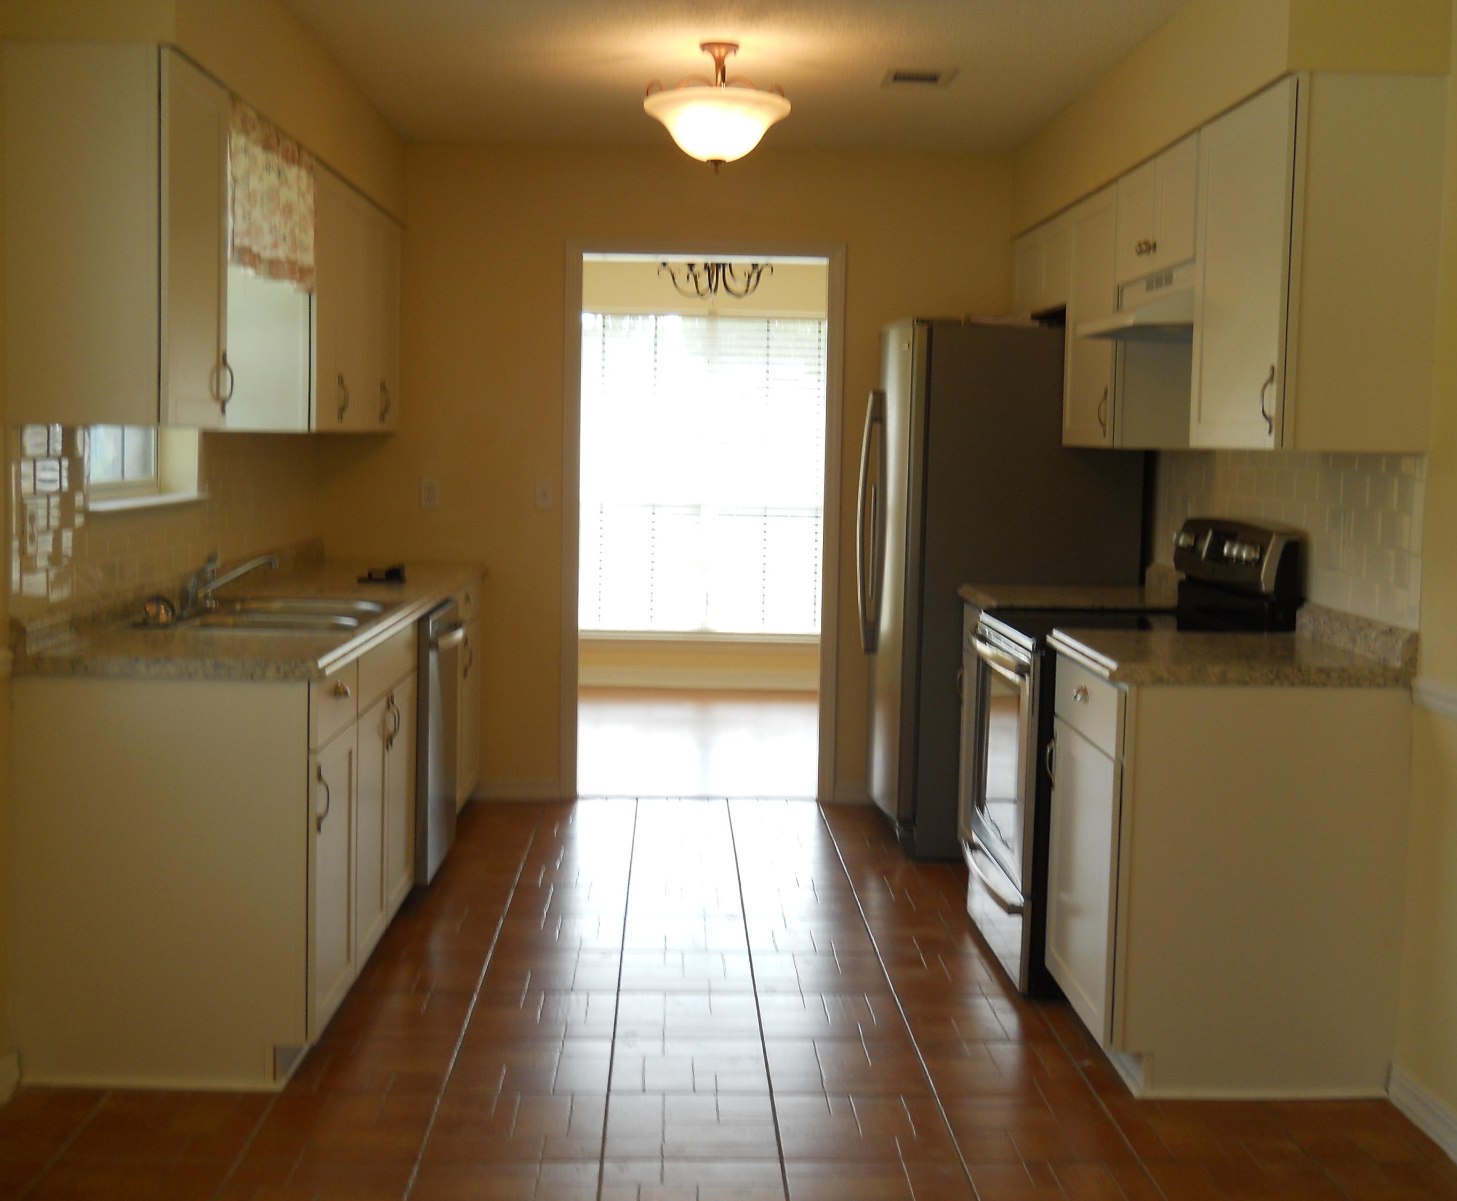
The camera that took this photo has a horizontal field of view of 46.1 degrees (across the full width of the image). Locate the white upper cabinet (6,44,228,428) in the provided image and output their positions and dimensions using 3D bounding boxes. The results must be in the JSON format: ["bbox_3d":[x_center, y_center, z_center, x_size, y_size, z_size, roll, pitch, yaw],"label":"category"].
[{"bbox_3d":[-1.294,-0.752,3.668,0.331,0.757,0.450,1,5,-2],"label":"white upper cabinet"}]

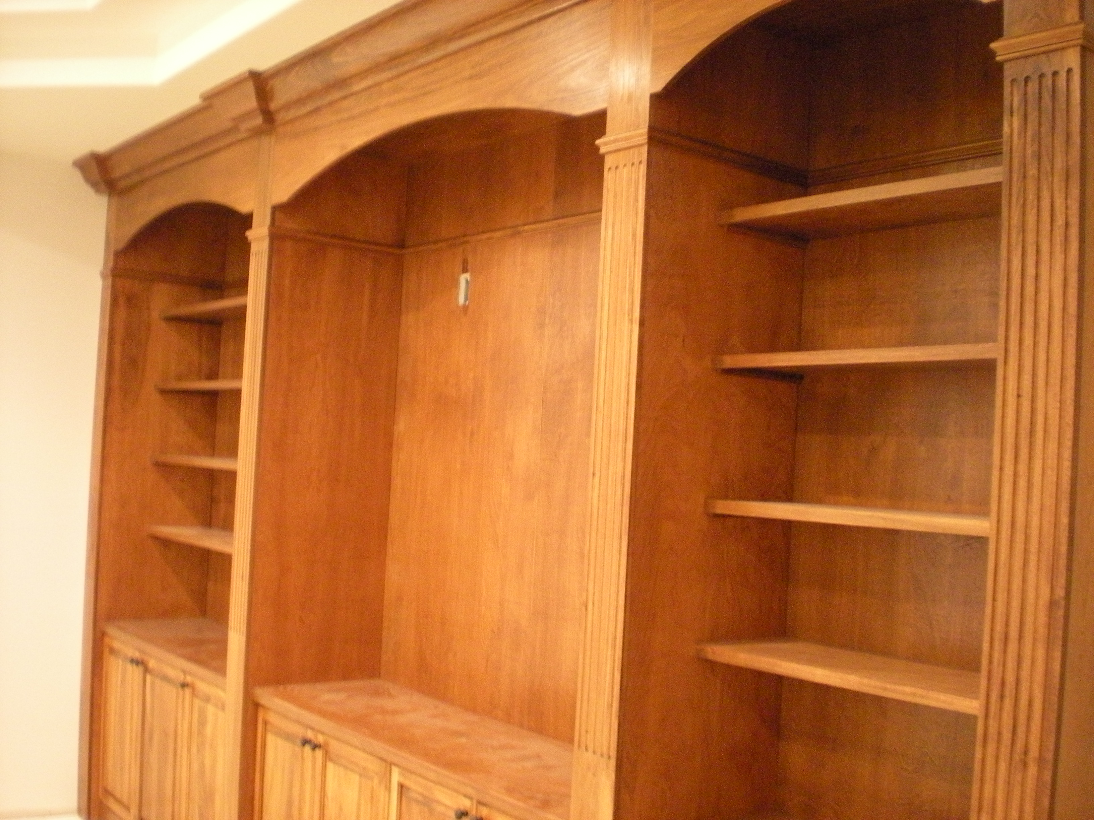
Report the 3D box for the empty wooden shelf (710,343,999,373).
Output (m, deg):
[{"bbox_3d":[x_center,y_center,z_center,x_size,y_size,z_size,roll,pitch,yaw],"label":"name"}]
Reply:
[{"bbox_3d":[0.743,-0.097,2.460,0.277,0.025,0.810,5,-3,-39],"label":"empty wooden shelf"}]

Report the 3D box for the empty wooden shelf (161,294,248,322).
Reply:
[{"bbox_3d":[-1.143,-0.415,4.823,0.282,0.027,1.375,5,-3,-39],"label":"empty wooden shelf"}]

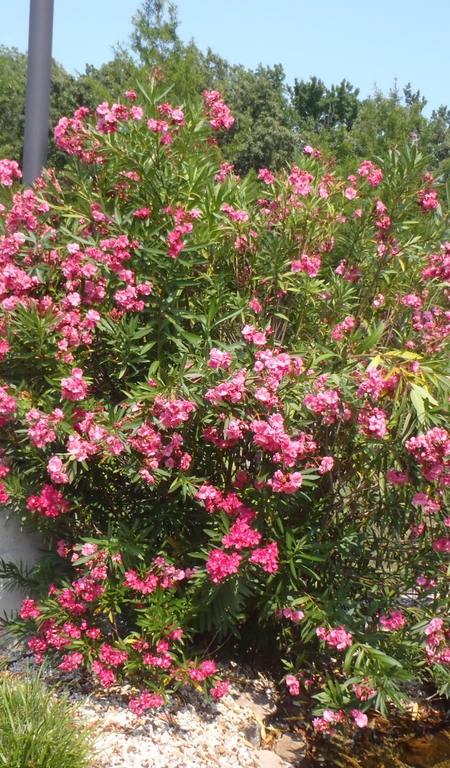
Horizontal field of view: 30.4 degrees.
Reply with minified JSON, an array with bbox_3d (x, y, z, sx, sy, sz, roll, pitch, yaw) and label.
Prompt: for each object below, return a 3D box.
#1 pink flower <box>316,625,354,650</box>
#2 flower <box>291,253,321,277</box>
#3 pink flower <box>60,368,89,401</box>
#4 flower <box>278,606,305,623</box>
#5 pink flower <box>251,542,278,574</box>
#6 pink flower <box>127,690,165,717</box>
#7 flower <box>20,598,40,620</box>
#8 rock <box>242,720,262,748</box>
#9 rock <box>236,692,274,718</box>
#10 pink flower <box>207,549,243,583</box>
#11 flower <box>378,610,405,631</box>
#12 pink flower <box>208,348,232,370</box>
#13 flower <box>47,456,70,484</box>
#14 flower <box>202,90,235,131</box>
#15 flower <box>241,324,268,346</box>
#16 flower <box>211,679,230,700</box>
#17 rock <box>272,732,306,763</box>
[{"bbox_3d":[0.463,1.071,3.500,0.156,0.102,0.106,2,0,5],"label":"pink flower"},{"bbox_3d":[0.359,-0.527,3.650,0.130,0.105,0.105,2,3,0],"label":"flower"},{"bbox_3d":[-0.663,0.002,3.650,0.128,0.131,0.109,2,0,-6],"label":"pink flower"},{"bbox_3d":[0.301,1.044,3.750,0.123,0.067,0.077,2,0,3],"label":"flower"},{"bbox_3d":[0.163,0.733,3.500,0.115,0.120,0.100,2,3,0],"label":"pink flower"},{"bbox_3d":[-0.327,1.331,3.450,0.153,0.101,0.105,2,0,-3],"label":"pink flower"},{"bbox_3d":[-0.944,1.089,4.000,0.094,0.099,0.090,2,0,-8],"label":"flower"},{"bbox_3d":[0.106,1.396,3.300,0.080,0.080,0.080,2,0,0],"label":"rock"},{"bbox_3d":[0.127,1.386,3.570,0.160,0.065,0.130,2,0,0],"label":"rock"},{"bbox_3d":[0.002,0.756,3.450,0.145,0.132,0.117,2,0,0],"label":"pink flower"},{"bbox_3d":[0.754,1.071,3.750,0.123,0.084,0.086,2,0,7],"label":"flower"},{"bbox_3d":[-0.023,-0.103,3.500,0.100,0.090,0.085,2,3,0],"label":"pink flower"},{"bbox_3d":[-0.724,0.376,3.600,0.092,0.115,0.085,2,3,0],"label":"flower"},{"bbox_3d":[-0.031,-1.304,3.950,0.155,0.180,0.140,2,3,0],"label":"flower"},{"bbox_3d":[0.126,-0.208,3.550,0.110,0.090,0.090,2,3,0],"label":"flower"},{"bbox_3d":[-0.021,1.401,3.800,0.080,0.095,0.080,2,3,0],"label":"flower"},{"bbox_3d":[0.265,1.514,3.450,0.140,0.095,0.120,2,3,0],"label":"rock"}]

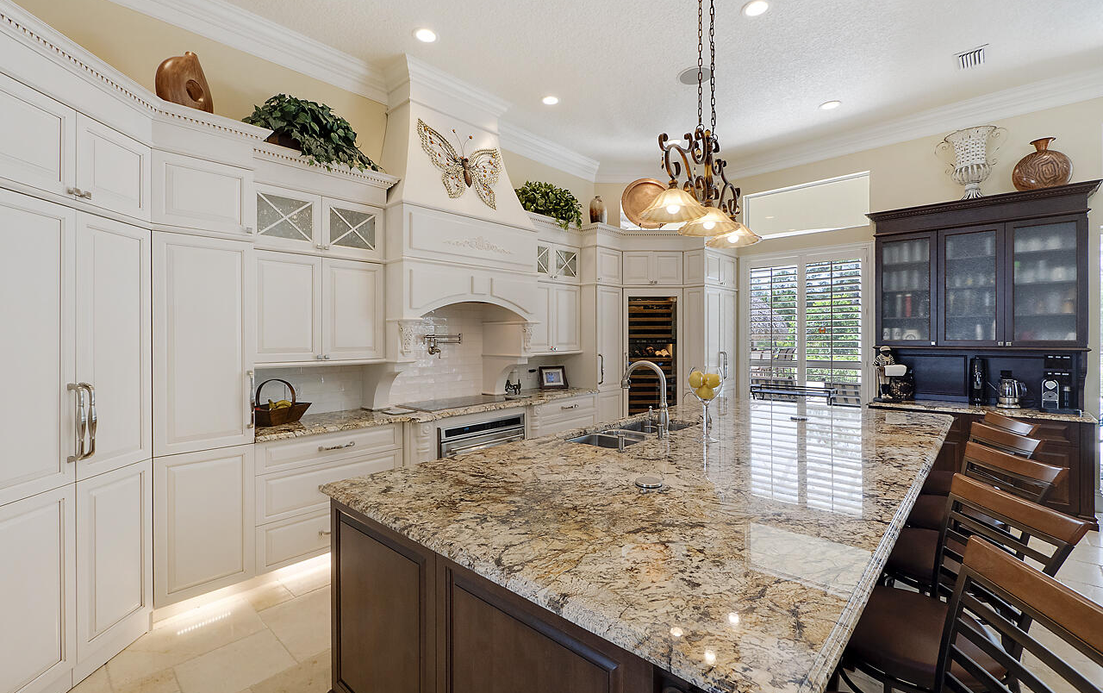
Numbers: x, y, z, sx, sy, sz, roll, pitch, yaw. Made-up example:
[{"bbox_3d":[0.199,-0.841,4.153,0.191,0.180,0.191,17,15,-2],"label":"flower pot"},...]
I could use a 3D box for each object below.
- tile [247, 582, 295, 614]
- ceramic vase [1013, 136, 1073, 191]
[{"bbox_3d":[-1.659,1.488,2.634,0.205,0.012,0.200,1,2,43],"label":"tile"},{"bbox_3d":[4.450,-1.643,4.050,0.360,0.490,0.330,1,1,41],"label":"ceramic vase"}]

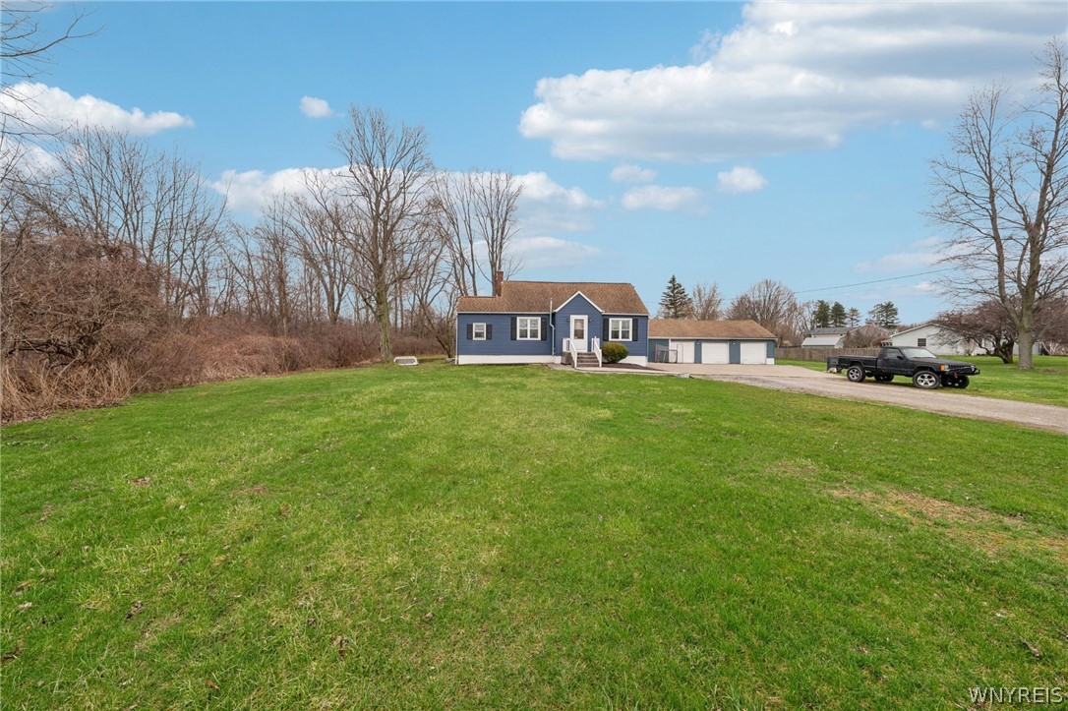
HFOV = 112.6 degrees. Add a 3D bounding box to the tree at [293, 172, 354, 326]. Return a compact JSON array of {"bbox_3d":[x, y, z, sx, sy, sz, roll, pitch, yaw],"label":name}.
[{"bbox_3d":[-20.064,-8.655,34.000,5.826,17.832,5.826,0,1,0],"label":"tree"}]

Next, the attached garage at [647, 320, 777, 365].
[{"bbox_3d":[16.800,-1.661,38.000,13.200,4.600,7.600,0,1,-3],"label":"attached garage"}]

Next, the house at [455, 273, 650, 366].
[{"bbox_3d":[1.100,-2.554,25.400,12.200,6.300,8.600,0,1,-3],"label":"house"}]

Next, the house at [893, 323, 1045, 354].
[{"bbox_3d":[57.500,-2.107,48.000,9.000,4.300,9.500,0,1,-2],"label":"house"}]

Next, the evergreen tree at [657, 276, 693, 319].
[{"bbox_3d":[20.228,-5.510,51.000,5.684,11.812,5.684,0,1,0],"label":"evergreen tree"}]

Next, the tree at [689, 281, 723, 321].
[{"bbox_3d":[25.562,-5.302,53.000,4.981,11.365,4.981,0,1,0],"label":"tree"}]

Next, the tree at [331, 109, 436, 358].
[{"bbox_3d":[-11.381,-9.248,27.000,7.761,19.259,7.761,0,1,0],"label":"tree"}]

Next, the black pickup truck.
[{"bbox_3d":[17.180,0.464,16.603,1.830,1.830,4.620,0,2,-6],"label":"black pickup truck"}]

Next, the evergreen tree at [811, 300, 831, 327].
[{"bbox_3d":[68.484,-6.760,85.000,4.934,13.259,4.934,0,1,0],"label":"evergreen tree"}]

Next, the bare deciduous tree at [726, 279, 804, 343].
[{"bbox_3d":[37.102,-5.888,57.000,12.604,12.482,12.604,0,1,0],"label":"bare deciduous tree"}]

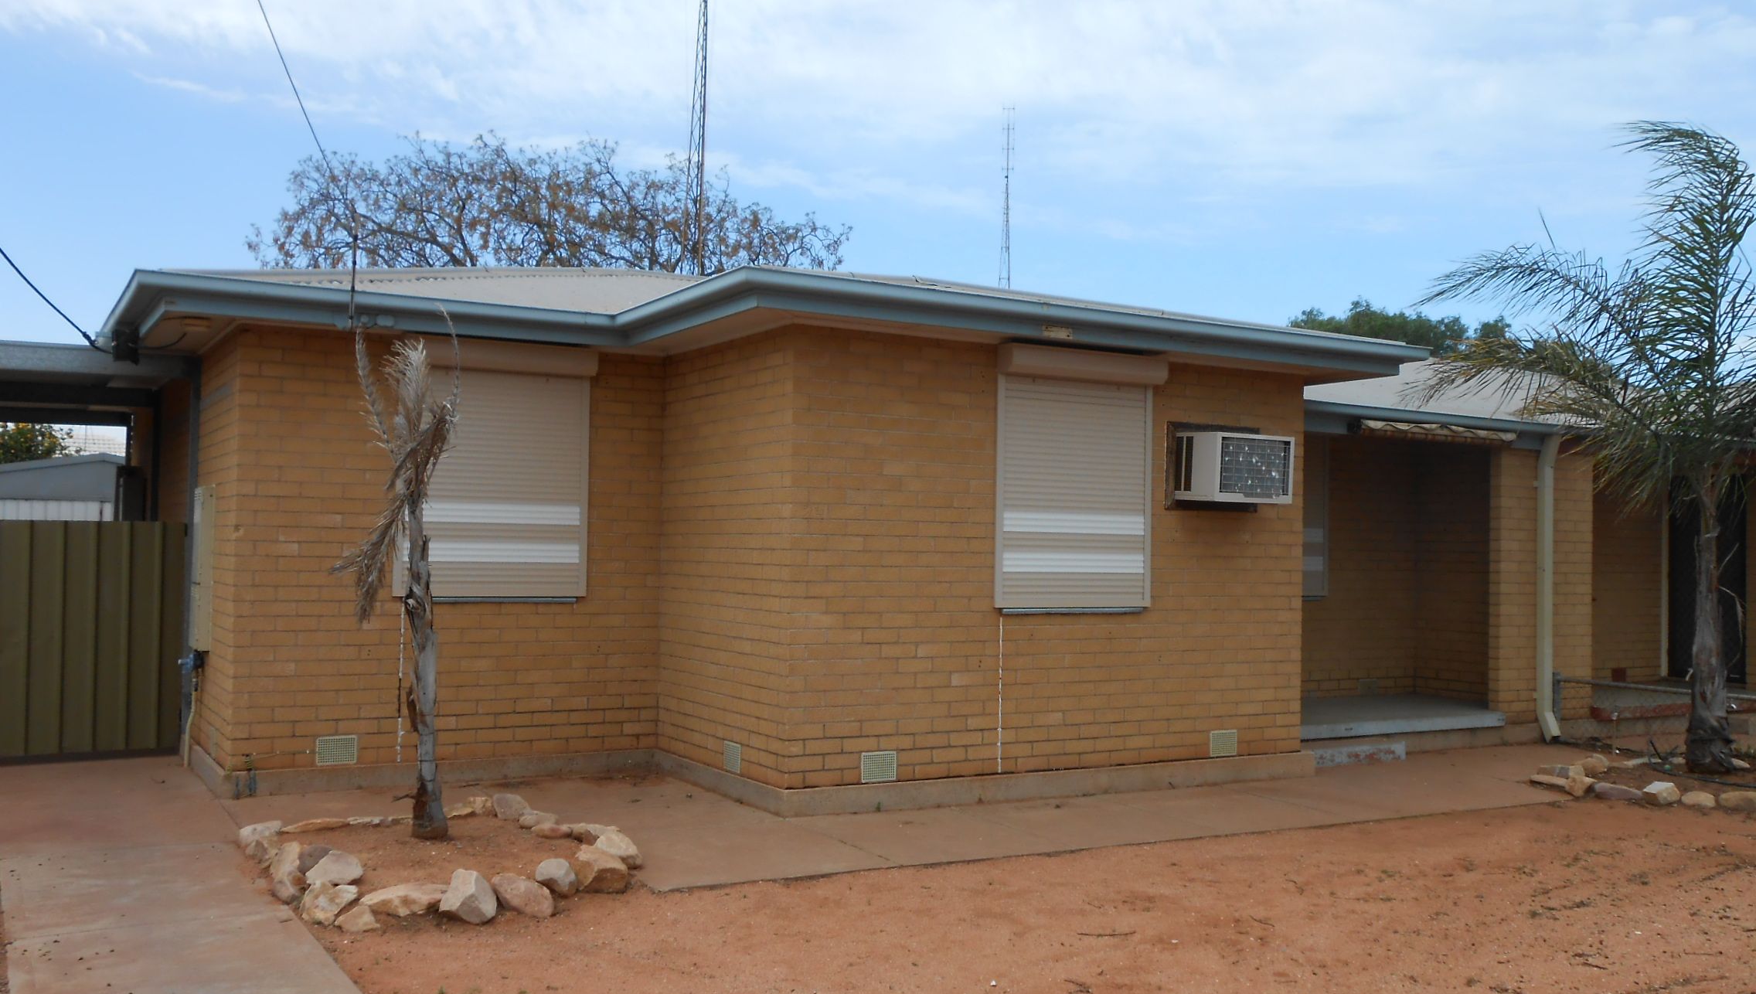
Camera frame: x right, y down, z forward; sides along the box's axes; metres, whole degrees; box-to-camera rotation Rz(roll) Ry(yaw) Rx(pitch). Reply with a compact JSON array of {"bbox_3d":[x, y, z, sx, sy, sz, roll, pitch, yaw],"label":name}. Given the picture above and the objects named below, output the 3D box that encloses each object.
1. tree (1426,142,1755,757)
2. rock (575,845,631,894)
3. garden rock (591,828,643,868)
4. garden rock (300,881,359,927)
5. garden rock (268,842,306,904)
[{"bbox_3d":[5.862,-0.404,11.415,3.372,4.782,3.000,0,-2,29],"label":"tree"},{"bbox_3d":[-1.213,1.636,6.691,0.209,0.191,0.293,2,-2,-30],"label":"rock"},{"bbox_3d":[-1.241,1.666,7.225,0.209,0.164,0.292,2,-2,-30],"label":"garden rock"},{"bbox_3d":[-2.129,1.575,5.899,0.210,0.135,0.200,2,-2,-20],"label":"garden rock"},{"bbox_3d":[-2.460,1.563,6.341,0.150,0.180,0.320,2,-2,-21],"label":"garden rock"}]

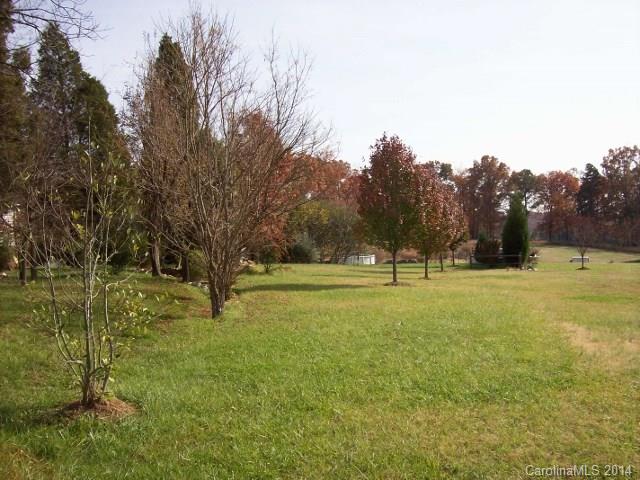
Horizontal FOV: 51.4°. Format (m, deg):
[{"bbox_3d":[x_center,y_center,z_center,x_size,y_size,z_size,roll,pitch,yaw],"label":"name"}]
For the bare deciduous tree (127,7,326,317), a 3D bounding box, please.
[{"bbox_3d":[-2.037,-1.699,14.500,4.184,6.732,3.968,0,0,0],"label":"bare deciduous tree"}]

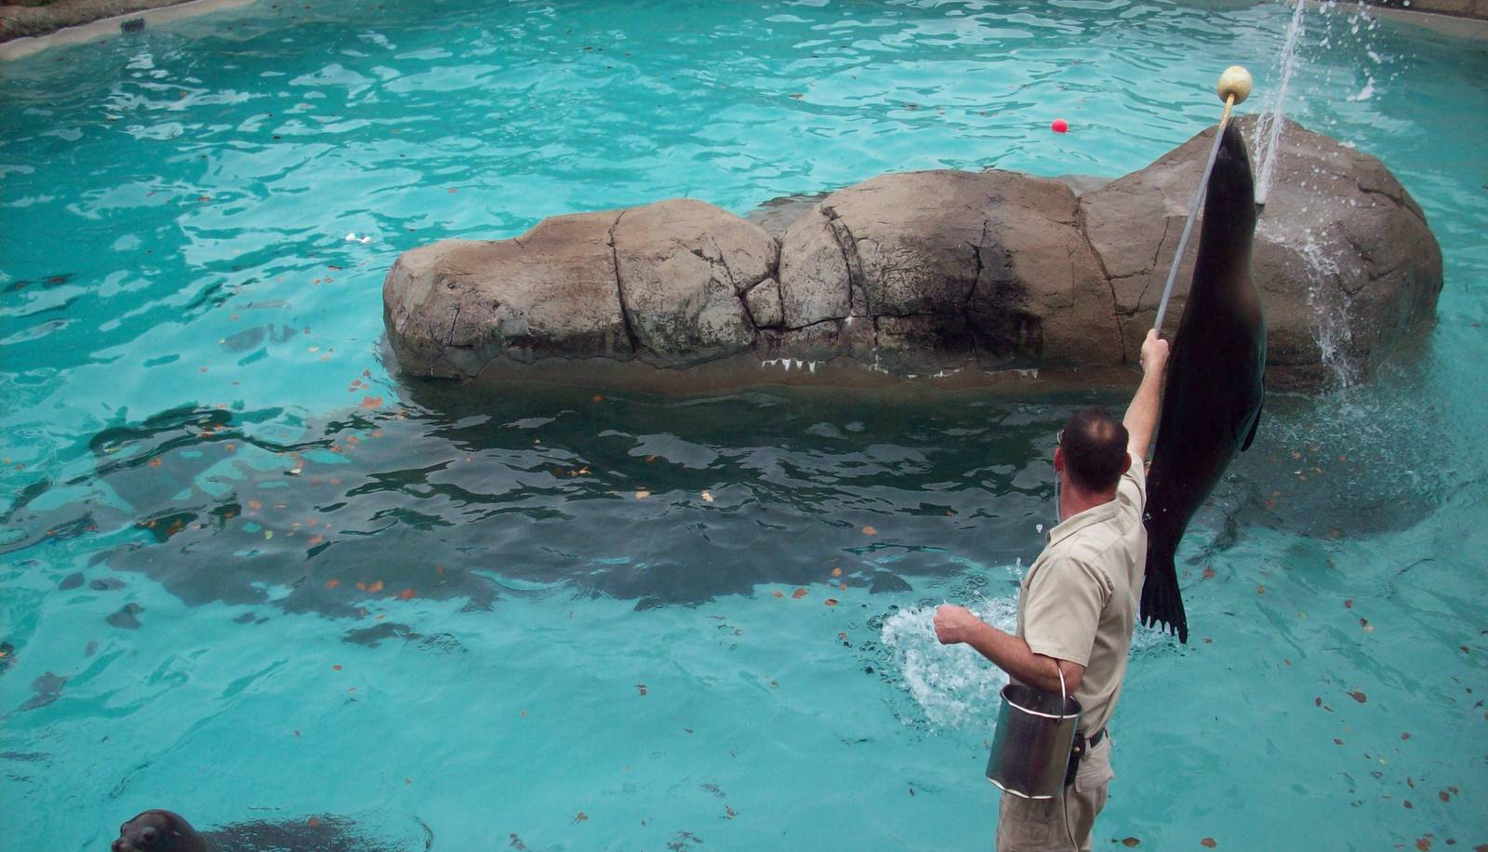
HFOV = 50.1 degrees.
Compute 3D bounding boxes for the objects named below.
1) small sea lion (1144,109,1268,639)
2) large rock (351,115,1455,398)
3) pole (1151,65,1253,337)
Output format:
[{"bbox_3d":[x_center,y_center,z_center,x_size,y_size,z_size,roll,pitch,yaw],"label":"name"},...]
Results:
[{"bbox_3d":[1.490,-0.099,5.214,0.370,1.830,0.400,-15,32,-27],"label":"small sea lion"},{"bbox_3d":[0.980,-1.077,8.714,5.600,1.200,1.750,0,28,0],"label":"large rock"},{"bbox_3d":[1.303,-0.651,4.554,0.110,0.110,1.020,32,62,-16],"label":"pole"}]

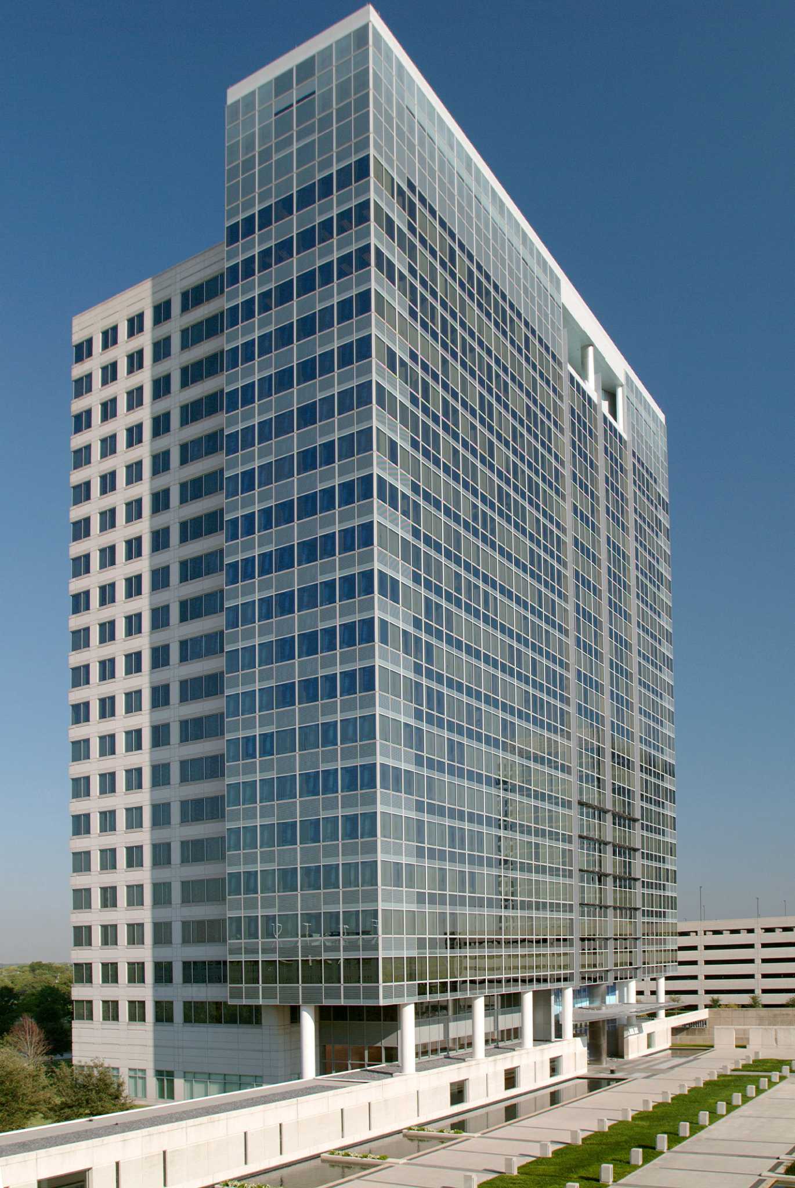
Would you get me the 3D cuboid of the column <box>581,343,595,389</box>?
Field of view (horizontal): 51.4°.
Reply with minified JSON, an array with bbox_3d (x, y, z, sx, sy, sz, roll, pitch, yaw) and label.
[{"bbox_3d":[23.965,-28.516,104.000,1.550,5.900,1.550,-1,-3,0],"label":"column"}]

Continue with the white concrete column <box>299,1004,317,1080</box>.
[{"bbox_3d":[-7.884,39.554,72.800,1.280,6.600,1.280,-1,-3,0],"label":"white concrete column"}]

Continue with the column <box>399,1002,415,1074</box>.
[{"bbox_3d":[0.951,38.900,72.300,1.220,6.250,1.220,-1,-3,0],"label":"column"}]

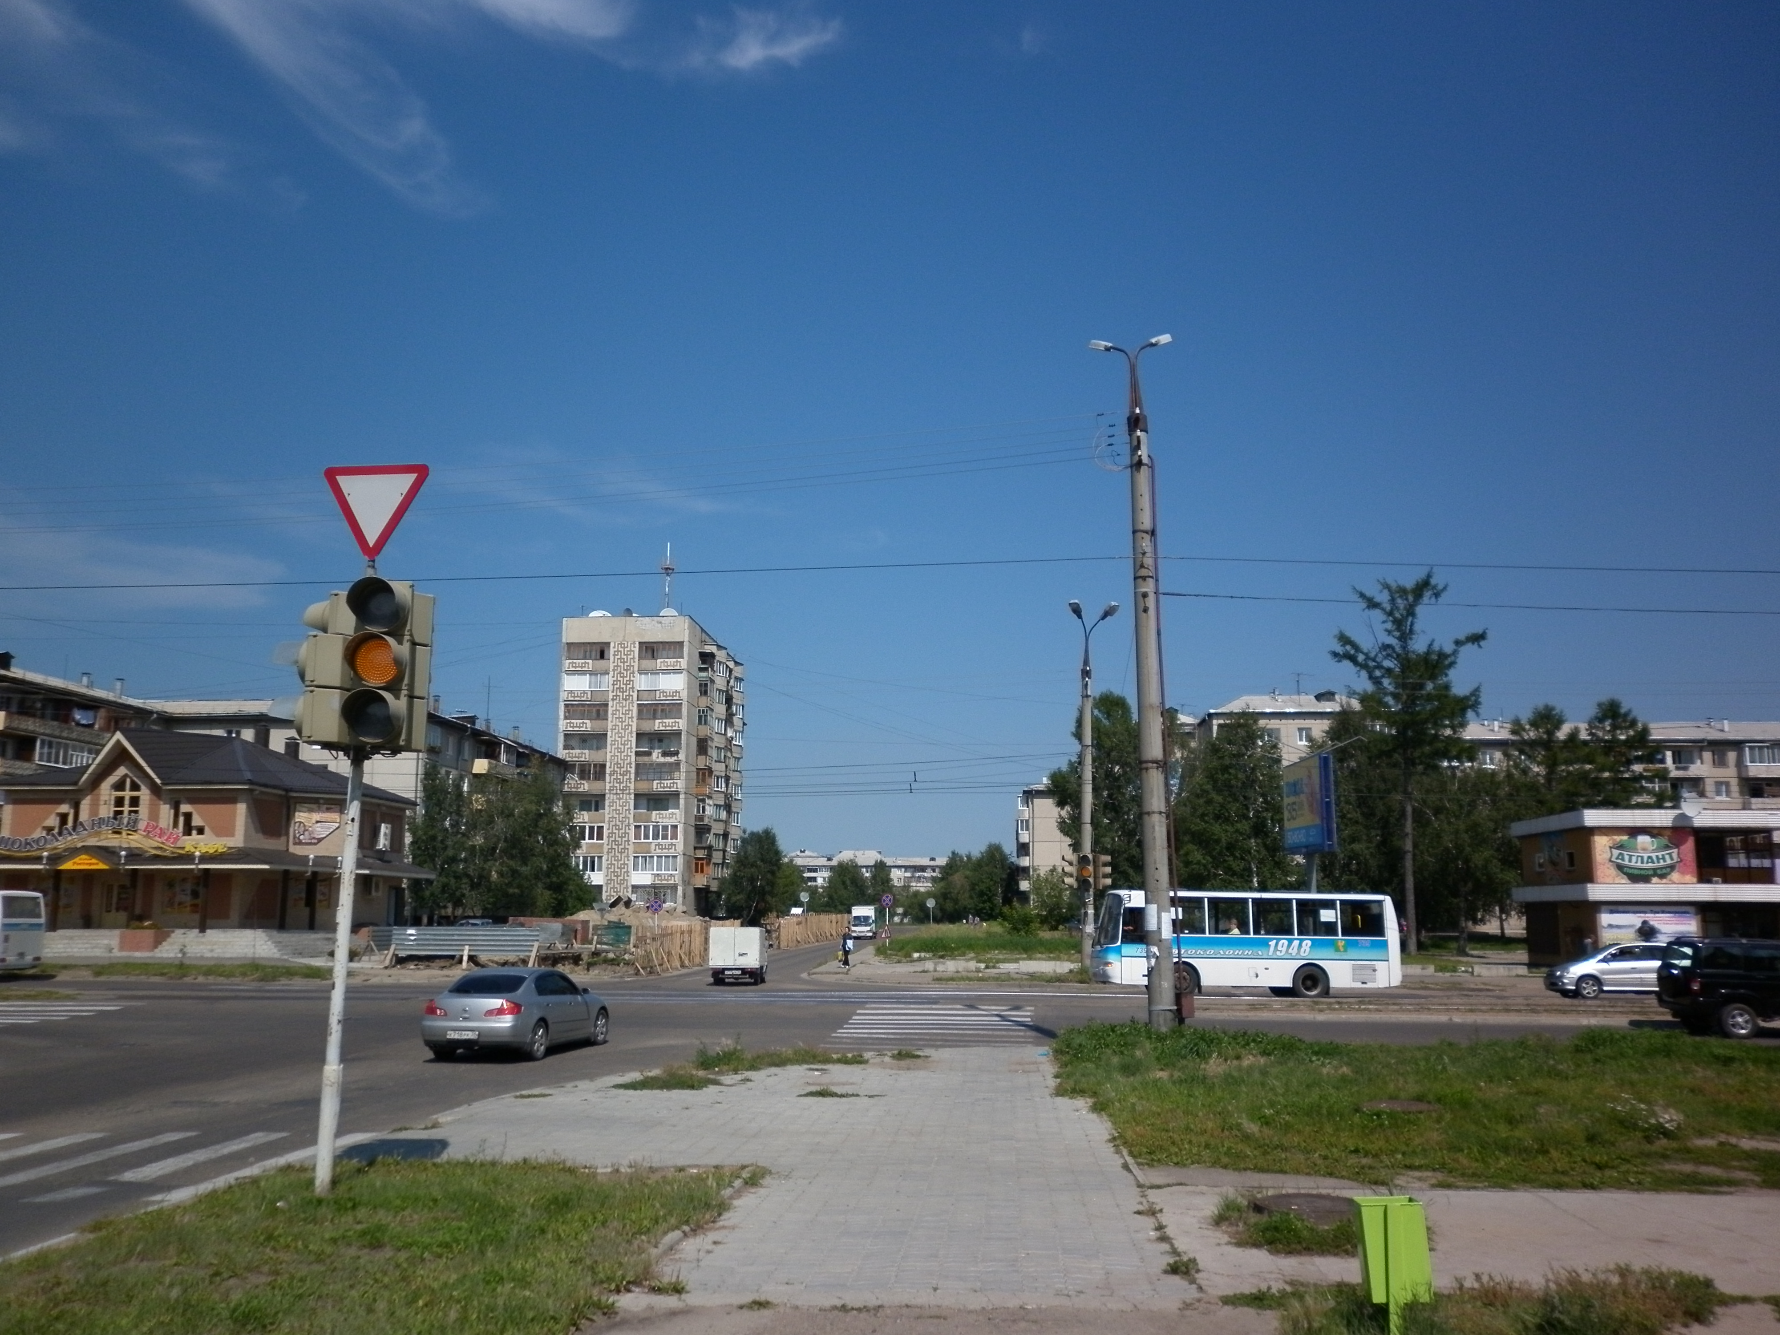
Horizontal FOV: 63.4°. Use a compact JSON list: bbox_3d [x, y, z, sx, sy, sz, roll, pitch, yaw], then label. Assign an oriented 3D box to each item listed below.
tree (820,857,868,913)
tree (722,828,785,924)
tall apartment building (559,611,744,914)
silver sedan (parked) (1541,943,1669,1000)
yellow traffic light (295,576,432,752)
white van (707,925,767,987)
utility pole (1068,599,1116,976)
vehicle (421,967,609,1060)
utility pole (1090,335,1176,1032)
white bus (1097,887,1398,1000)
[{"bbox_3d":[-7.140,32.509,212.527,7.400,8.910,7.000,0,-9,0],"label":"tree"},{"bbox_3d":[-11.189,17.222,116.734,5.100,8.370,5.000,0,-9,0],"label":"tree"},{"bbox_3d":[-23.335,11.699,146.491,12.600,28.500,28.000,-1,-10,4],"label":"tall apartment building"},{"bbox_3d":[21.324,8.745,41.331,4.500,1.580,1.720,-1,-10,4],"label":"silver sedan (parked)"},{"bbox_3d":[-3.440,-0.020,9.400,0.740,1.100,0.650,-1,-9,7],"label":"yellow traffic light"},{"bbox_3d":[-5.009,9.688,48.562,1.630,1.900,4.150,0,-10,1],"label":"white van"},{"bbox_3d":[6.608,3.925,47.210,1.600,12.350,1.500,-1,-10,4],"label":"utility pole"},{"bbox_3d":[-6.419,5.990,25.309,1.780,1.470,4.670,-1,-9,10],"label":"vehicle"},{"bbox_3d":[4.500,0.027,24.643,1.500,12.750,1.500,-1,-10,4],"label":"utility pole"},{"bbox_3d":[10.087,7.876,41.589,8.380,3.070,2.420,-1,-9,7],"label":"white bus"}]

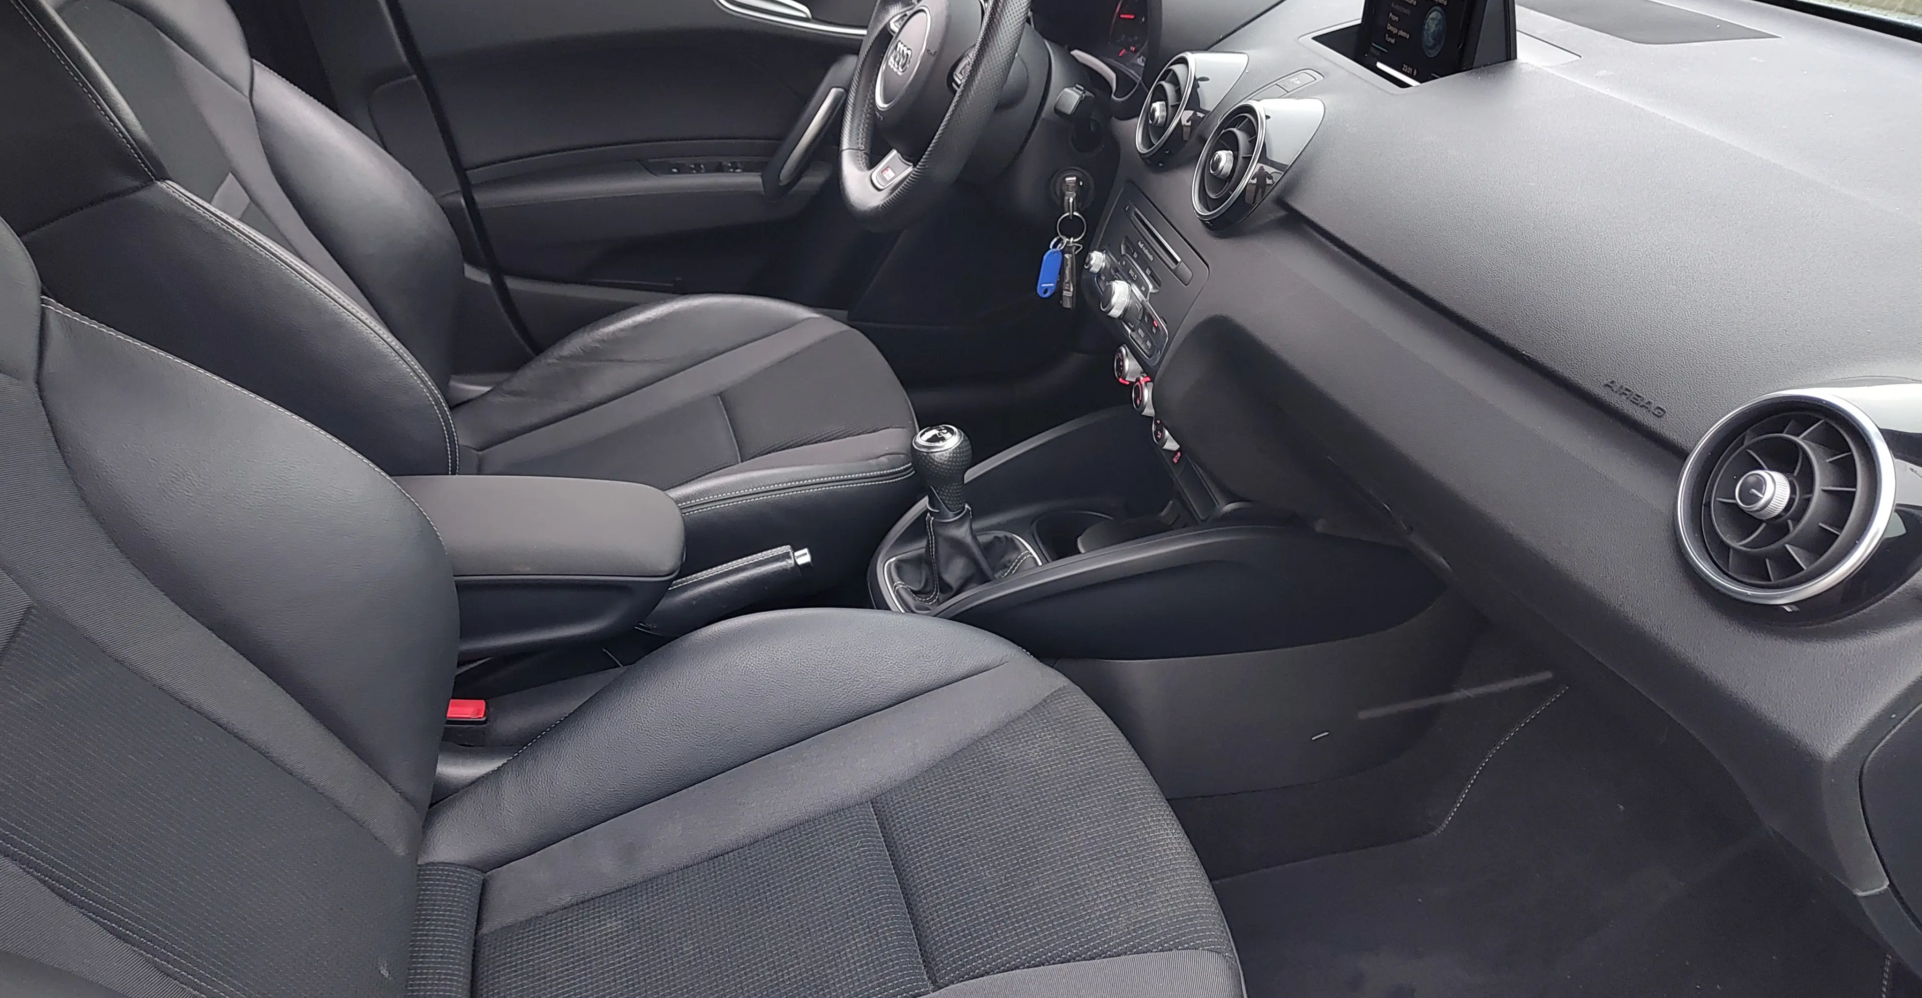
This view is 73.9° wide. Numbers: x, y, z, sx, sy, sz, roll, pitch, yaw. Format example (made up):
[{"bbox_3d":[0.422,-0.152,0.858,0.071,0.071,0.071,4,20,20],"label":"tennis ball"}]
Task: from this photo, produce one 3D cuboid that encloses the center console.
[{"bbox_3d":[0.170,0.000,1.139,0.500,0.500,0.270,-9,33,-14],"label":"center console"}]

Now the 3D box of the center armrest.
[{"bbox_3d":[-0.349,0.043,0.988,0.275,0.100,0.135,-4,32,-17],"label":"center armrest"}]

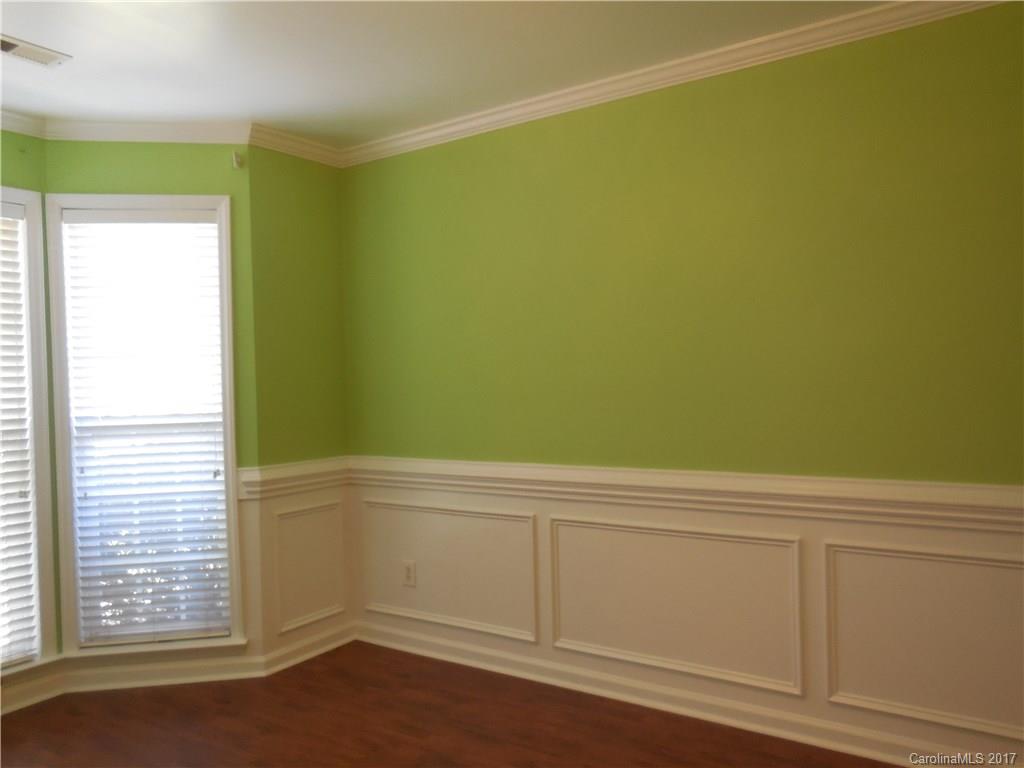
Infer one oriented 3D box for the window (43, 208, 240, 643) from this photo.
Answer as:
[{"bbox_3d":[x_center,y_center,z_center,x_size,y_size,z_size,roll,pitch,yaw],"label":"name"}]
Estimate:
[{"bbox_3d":[-1.575,0.163,3.213,0.737,1.945,0.100,-2,0,-8],"label":"window"}]

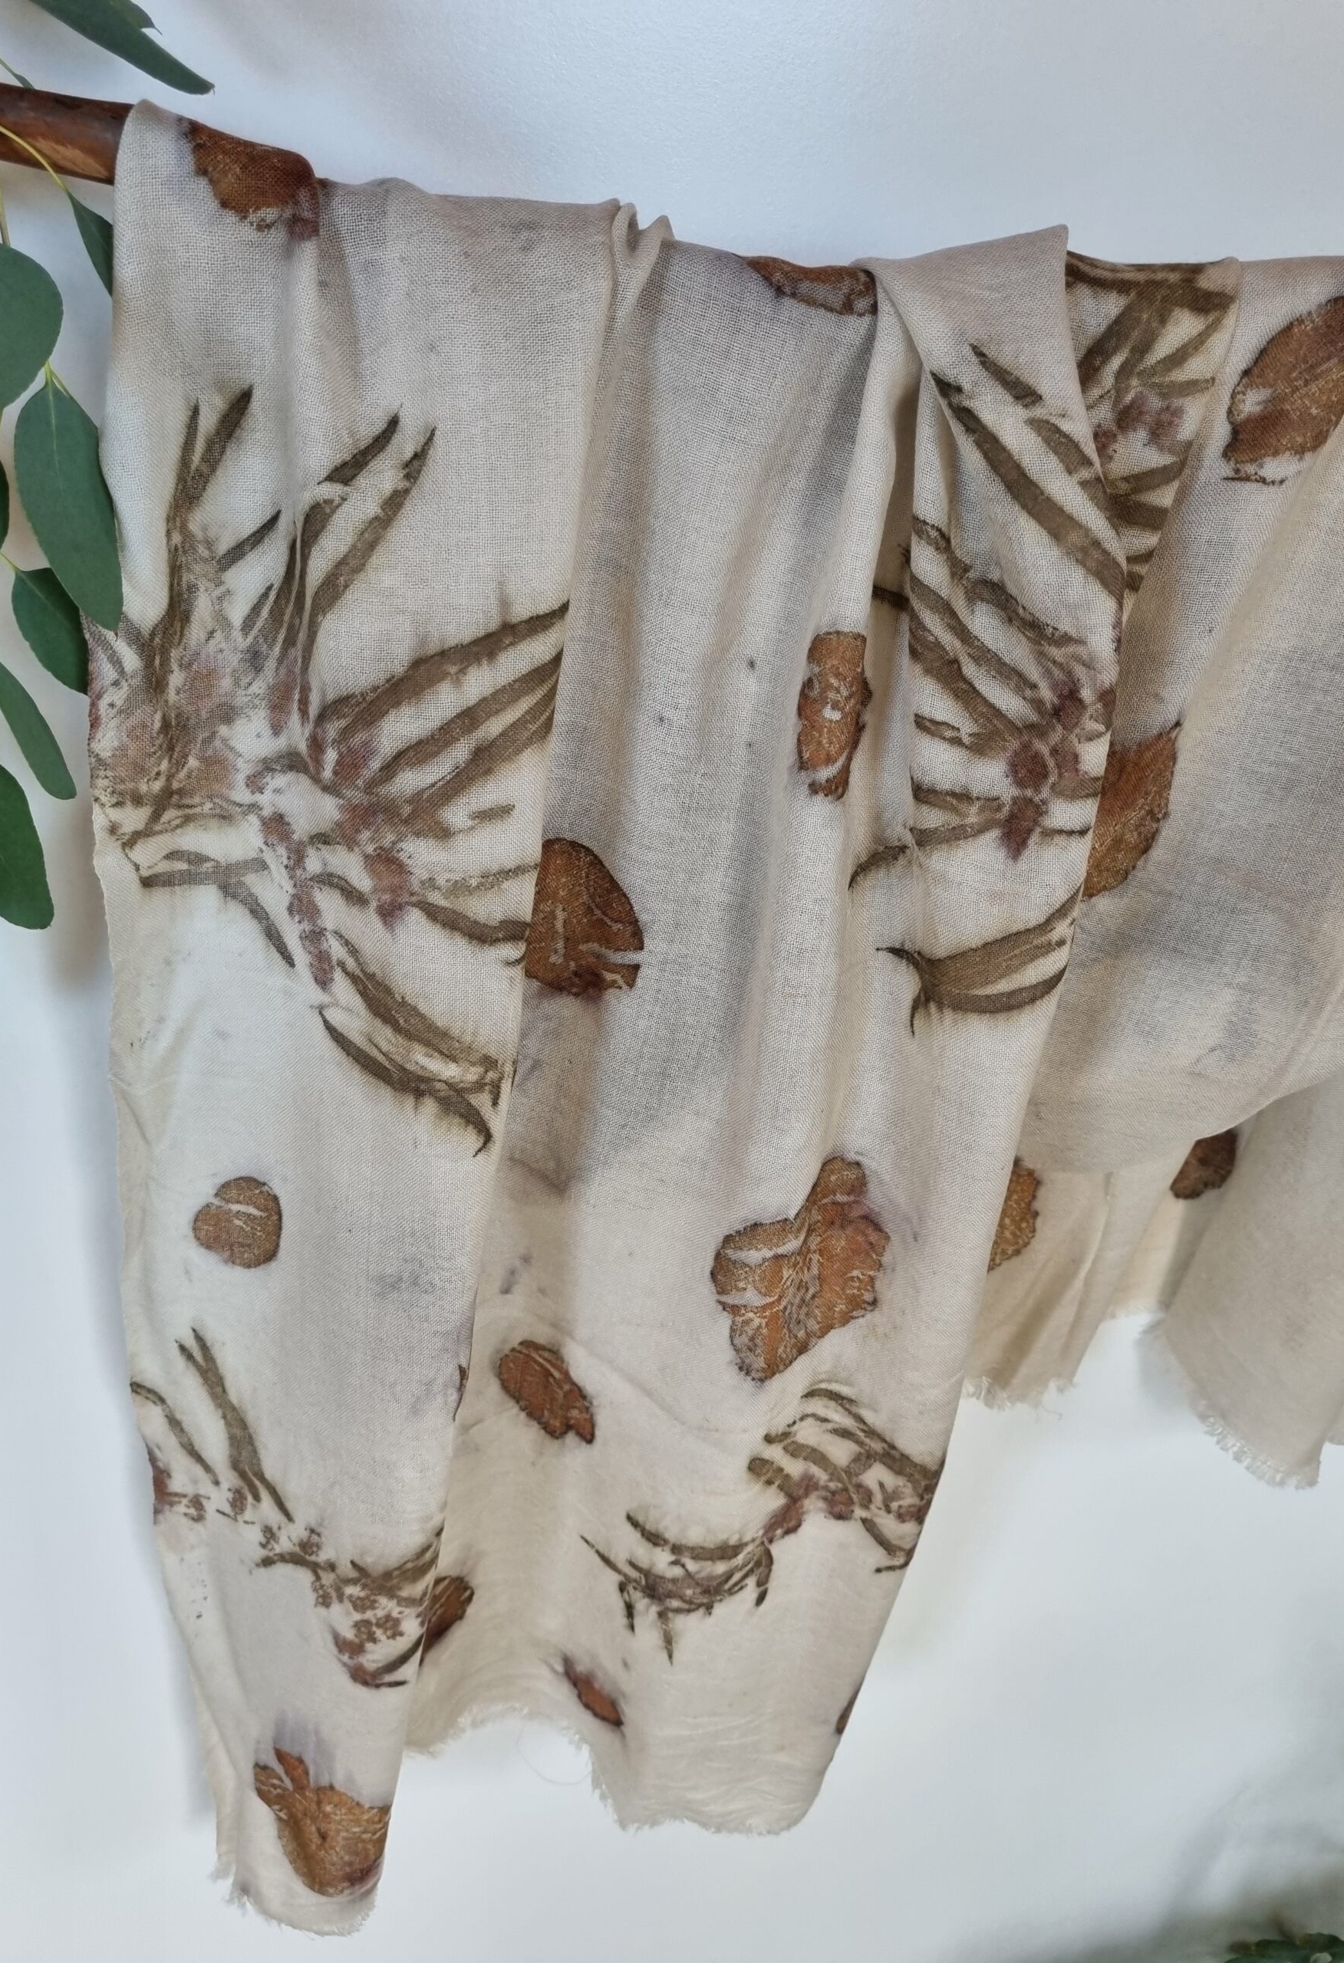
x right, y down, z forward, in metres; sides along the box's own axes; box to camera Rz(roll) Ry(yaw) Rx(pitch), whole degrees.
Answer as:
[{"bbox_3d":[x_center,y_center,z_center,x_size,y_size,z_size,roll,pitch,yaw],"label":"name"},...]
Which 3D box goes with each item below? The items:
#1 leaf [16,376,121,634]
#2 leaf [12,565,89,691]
[{"bbox_3d":[-0.187,-0.147,0.460,0.028,0.075,0.016,-11,20,-12],"label":"leaf"},{"bbox_3d":[-0.202,-0.114,0.487,0.026,0.050,0.014,-25,23,-4],"label":"leaf"}]

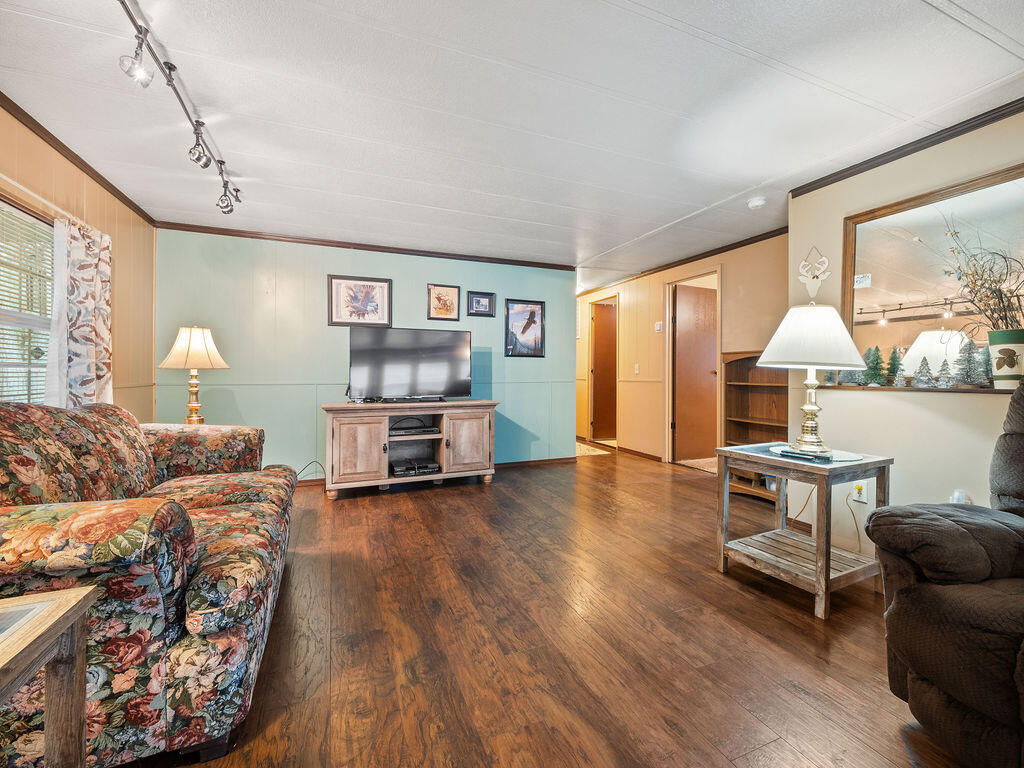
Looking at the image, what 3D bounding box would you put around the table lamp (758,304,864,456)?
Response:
[{"bbox_3d":[1.467,-0.039,2.035,0.437,0.724,0.437,0,1,-23],"label":"table lamp"}]

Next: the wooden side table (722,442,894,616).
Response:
[{"bbox_3d":[1.364,0.635,1.972,0.513,0.609,0.511,0,1,-25],"label":"wooden side table"}]

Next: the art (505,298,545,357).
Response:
[{"bbox_3d":[0.161,-0.613,4.606,0.493,0.636,0.025,0,1,-23],"label":"art"}]

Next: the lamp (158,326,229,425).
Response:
[{"bbox_3d":[-2.293,-0.048,3.009,0.420,0.730,0.420,0,1,-23],"label":"lamp"}]

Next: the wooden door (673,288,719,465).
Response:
[{"bbox_3d":[2.218,-0.128,4.981,0.671,2.039,0.038,0,1,-23],"label":"wooden door"}]

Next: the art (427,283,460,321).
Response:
[{"bbox_3d":[-0.691,-0.832,4.241,0.344,0.365,0.025,0,1,-23],"label":"art"}]

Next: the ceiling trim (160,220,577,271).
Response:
[{"bbox_3d":[-1.058,-1.317,4.077,3.928,0.064,0.030,-1,1,-23],"label":"ceiling trim"}]

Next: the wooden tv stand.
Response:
[{"bbox_3d":[-0.887,0.543,3.743,1.500,0.760,0.470,0,1,-23],"label":"wooden tv stand"}]

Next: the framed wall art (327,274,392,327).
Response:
[{"bbox_3d":[-1.428,-0.777,3.927,0.576,0.477,0.025,0,1,-23],"label":"framed wall art"}]

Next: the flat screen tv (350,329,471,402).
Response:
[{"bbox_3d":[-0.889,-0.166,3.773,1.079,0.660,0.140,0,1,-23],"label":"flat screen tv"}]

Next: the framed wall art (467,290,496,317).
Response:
[{"bbox_3d":[-0.316,-0.847,4.400,0.318,0.262,0.025,0,1,-23],"label":"framed wall art"}]

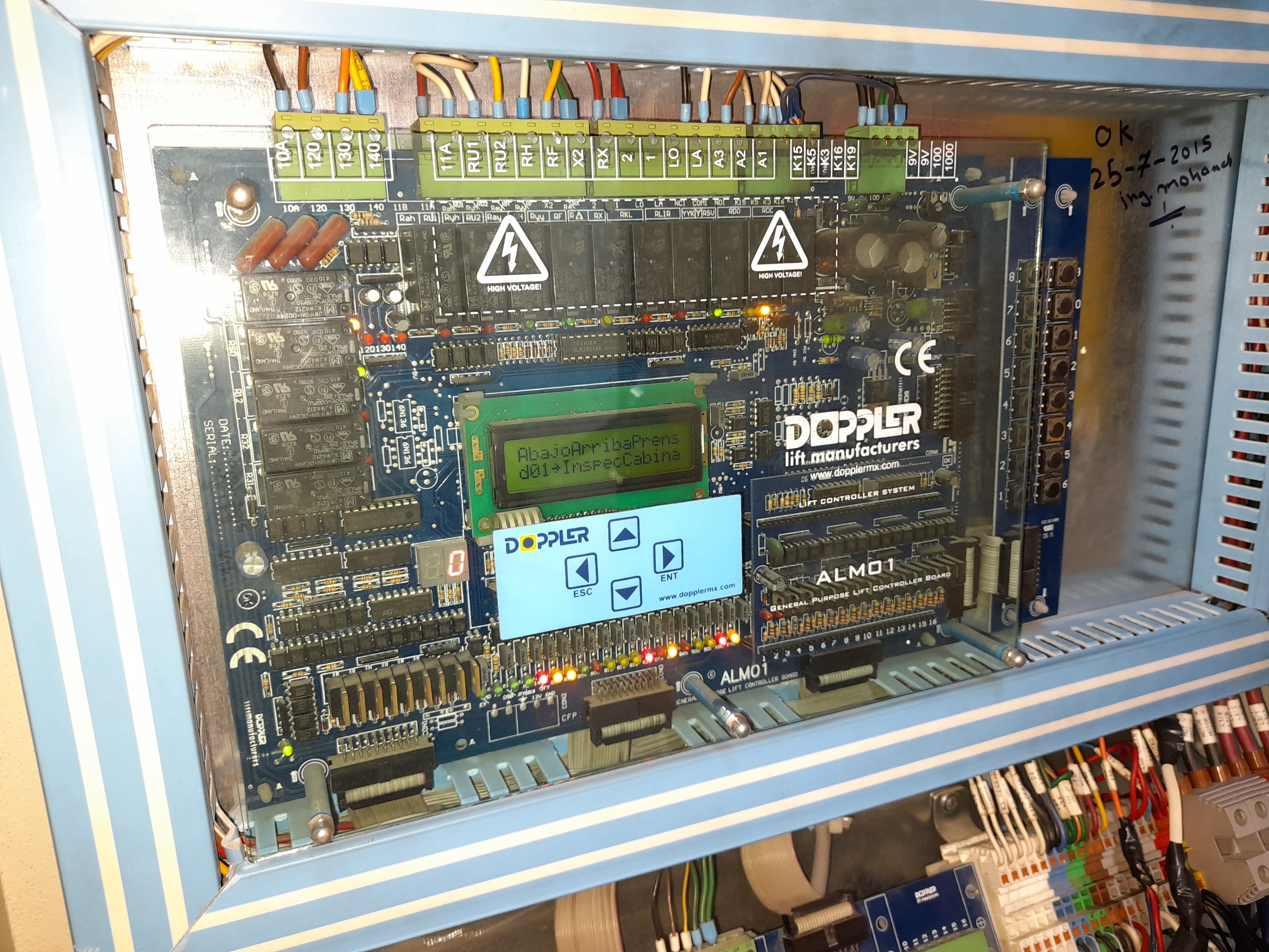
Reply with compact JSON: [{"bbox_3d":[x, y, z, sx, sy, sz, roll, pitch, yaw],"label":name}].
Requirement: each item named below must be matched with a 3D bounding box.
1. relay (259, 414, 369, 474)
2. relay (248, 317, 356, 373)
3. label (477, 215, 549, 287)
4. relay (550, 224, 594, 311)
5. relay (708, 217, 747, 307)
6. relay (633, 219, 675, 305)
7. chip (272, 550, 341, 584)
[{"bbox_3d":[-0.096,-0.010,0.275,0.029,0.013,0.020,-7,13,-21],"label":"relay"},{"bbox_3d":[-0.097,-0.038,0.269,0.029,0.013,0.020,-7,13,-21],"label":"relay"},{"bbox_3d":[-0.035,-0.064,0.263,0.021,0.021,0.001,-7,12,-22],"label":"label"},{"bbox_3d":[-0.023,-0.064,0.290,0.013,0.029,0.020,-7,12,-22],"label":"relay"},{"bbox_3d":[0.027,-0.071,0.310,0.013,0.029,0.020,-7,12,-22],"label":"relay"},{"bbox_3d":[0.002,-0.068,0.300,0.013,0.029,0.020,-7,12,-22],"label":"relay"},{"bbox_3d":[-0.103,0.029,0.288,0.020,0.008,0.004,-7,13,-21],"label":"chip"}]

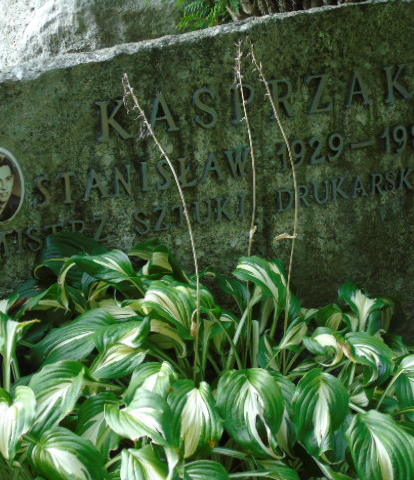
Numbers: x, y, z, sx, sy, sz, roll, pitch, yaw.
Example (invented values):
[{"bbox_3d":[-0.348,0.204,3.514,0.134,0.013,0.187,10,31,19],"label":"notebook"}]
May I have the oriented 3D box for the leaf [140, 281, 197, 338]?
[{"bbox_3d":[-0.062,0.112,2.120,0.085,0.084,0.075,-9,20,-14],"label":"leaf"}]

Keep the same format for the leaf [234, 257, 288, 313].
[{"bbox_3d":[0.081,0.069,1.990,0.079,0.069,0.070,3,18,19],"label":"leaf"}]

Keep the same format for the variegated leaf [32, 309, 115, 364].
[{"bbox_3d":[-0.196,0.142,1.930,0.106,0.057,0.085,10,21,38],"label":"variegated leaf"}]

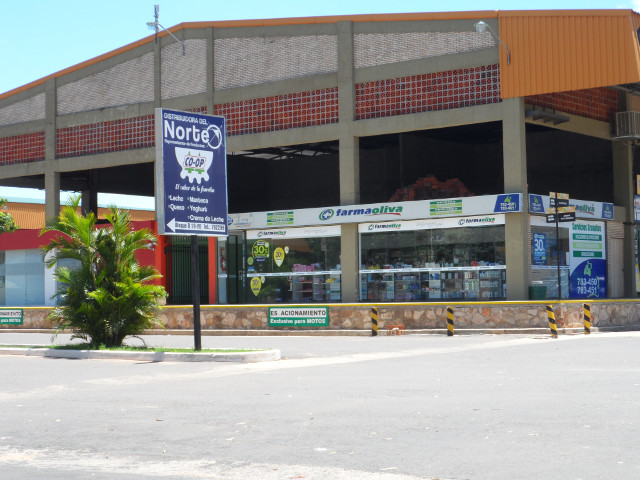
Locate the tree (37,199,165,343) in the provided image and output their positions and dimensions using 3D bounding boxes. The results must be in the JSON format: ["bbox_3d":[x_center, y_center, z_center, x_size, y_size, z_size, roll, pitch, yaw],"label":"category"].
[{"bbox_3d":[-4.812,0.700,30.000,2.750,3.300,2.600,0,-3,-9],"label":"tree"}]

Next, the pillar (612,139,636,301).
[{"bbox_3d":[10.730,-0.700,47.642,0.600,5.650,0.350,-3,-4,39],"label":"pillar"}]

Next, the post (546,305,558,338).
[{"bbox_3d":[6.069,2.131,35.200,0.160,0.870,0.160,-11,-4,39],"label":"post"}]

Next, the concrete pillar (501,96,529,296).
[{"bbox_3d":[6.114,-1.270,42.122,0.650,6.350,0.320,-3,-4,39],"label":"concrete pillar"}]

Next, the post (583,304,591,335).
[{"bbox_3d":[7.040,2.094,35.600,0.160,0.800,0.160,-3,-4,39],"label":"post"}]

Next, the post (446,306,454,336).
[{"bbox_3d":[3.644,2.270,37.600,0.160,0.820,0.160,-3,-4,39],"label":"post"}]

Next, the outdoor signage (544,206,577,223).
[{"bbox_3d":[6.767,-0.708,37.900,0.940,0.440,0.060,-3,-4,39],"label":"outdoor signage"}]

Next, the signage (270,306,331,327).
[{"bbox_3d":[-0.666,2.469,43.450,2.520,0.630,0.050,-3,-4,39],"label":"signage"}]

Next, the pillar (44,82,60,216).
[{"bbox_3d":[-11.104,-1.942,56.382,0.650,9.660,0.300,-3,-4,39],"label":"pillar"}]

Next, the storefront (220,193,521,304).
[{"bbox_3d":[1.464,0.498,46.155,13.000,3.350,1.000,-3,-4,39],"label":"storefront"}]

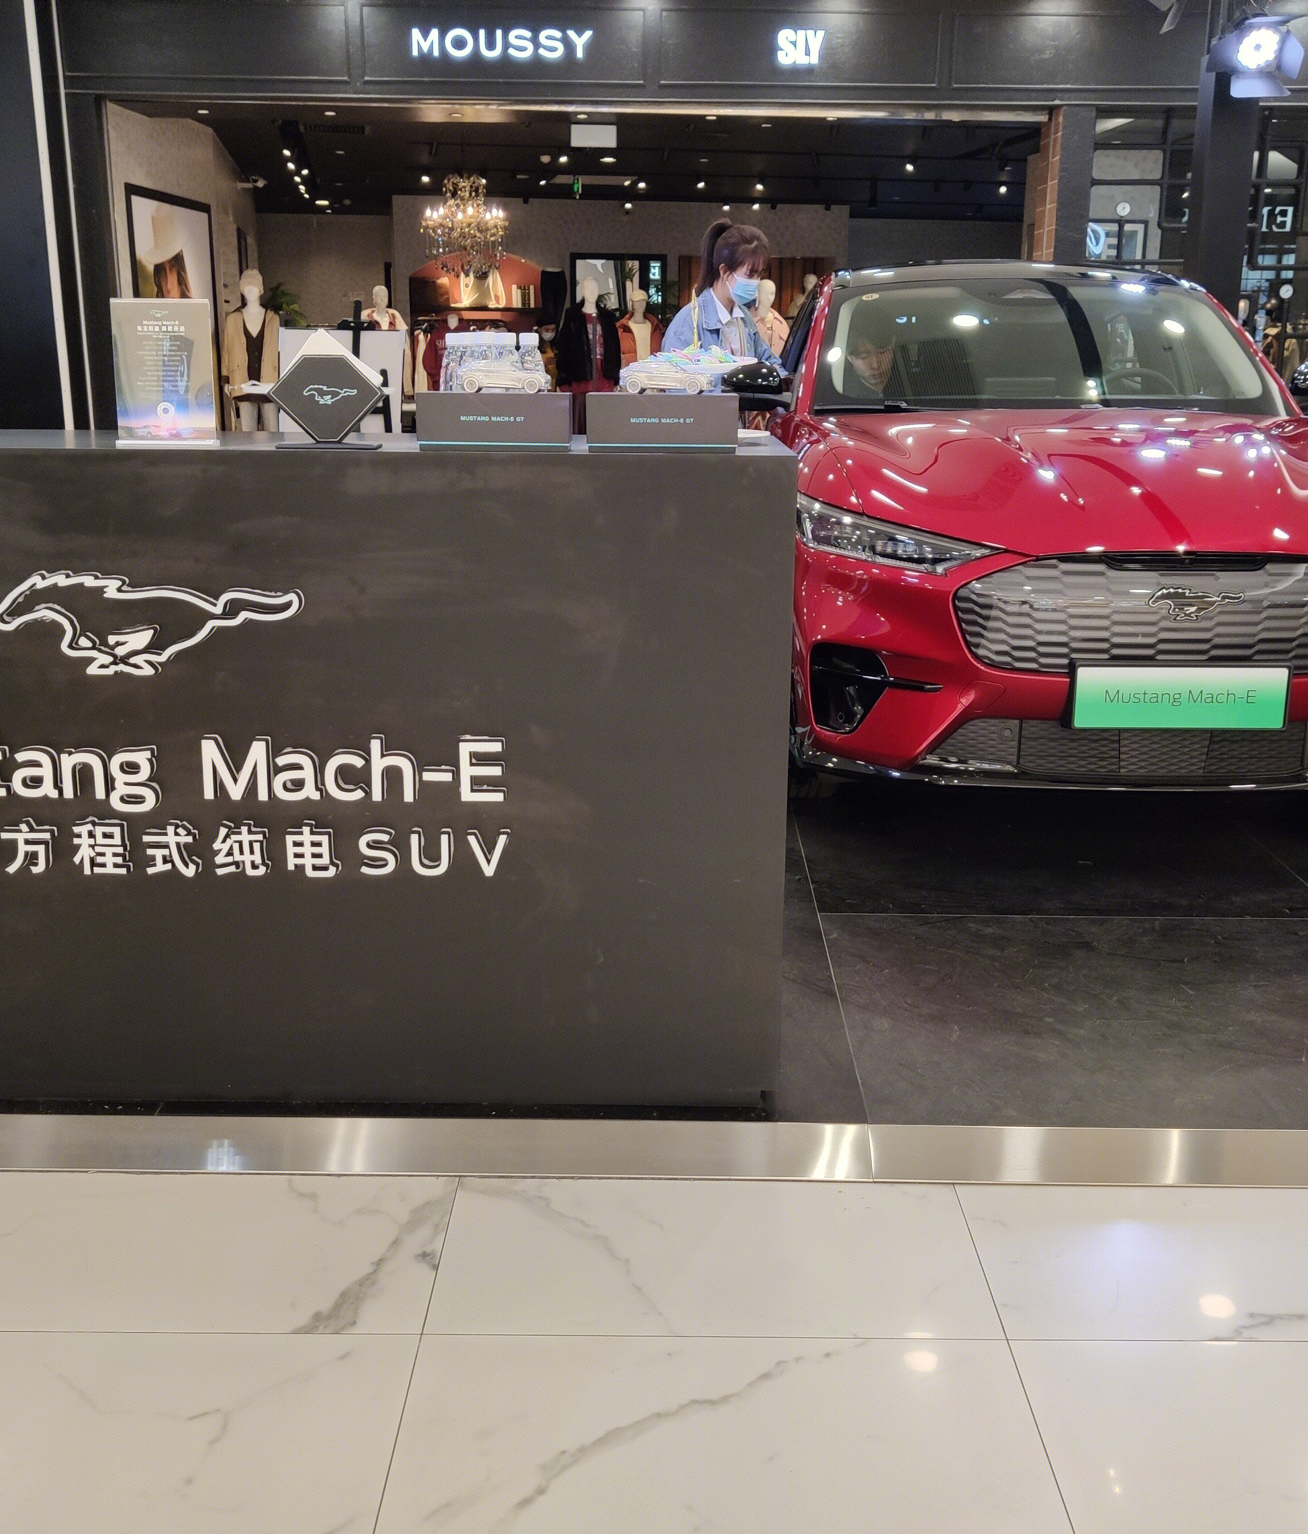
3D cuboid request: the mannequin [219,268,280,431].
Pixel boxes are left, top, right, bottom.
[{"bbox_3d":[-3.097,-2.957,12.063,0.460,1.823,0.340,-2,16,-8],"label":"mannequin"}]

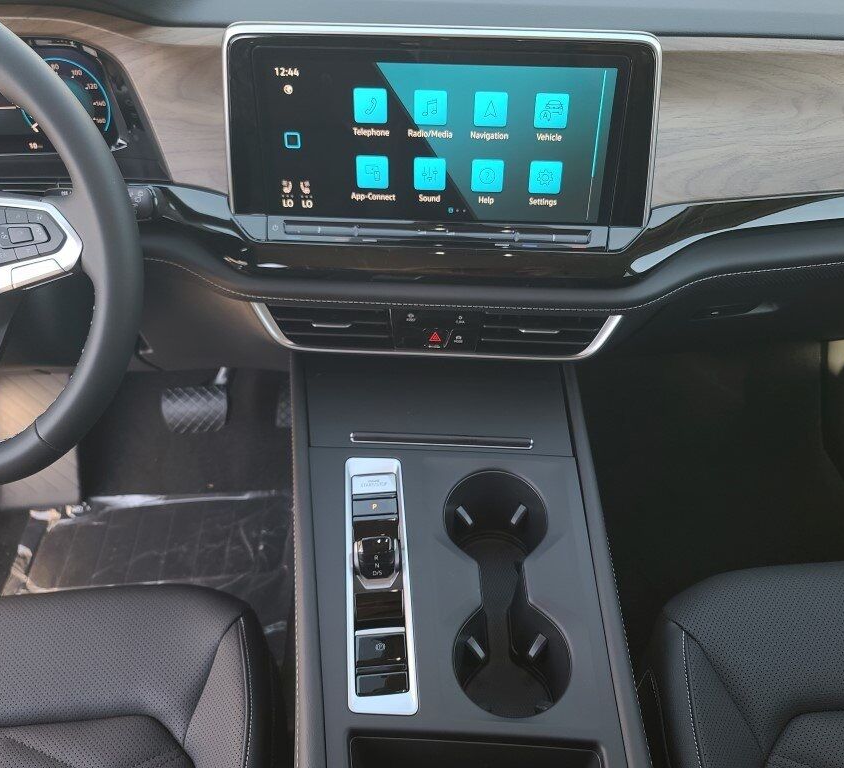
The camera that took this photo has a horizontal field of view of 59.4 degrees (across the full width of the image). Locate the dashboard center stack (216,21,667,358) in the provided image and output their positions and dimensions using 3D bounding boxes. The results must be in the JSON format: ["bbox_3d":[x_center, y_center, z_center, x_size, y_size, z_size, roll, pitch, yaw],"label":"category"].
[{"bbox_3d":[0.018,-0.156,0.642,0.330,0.275,0.115,1,37,2],"label":"dashboard center stack"}]

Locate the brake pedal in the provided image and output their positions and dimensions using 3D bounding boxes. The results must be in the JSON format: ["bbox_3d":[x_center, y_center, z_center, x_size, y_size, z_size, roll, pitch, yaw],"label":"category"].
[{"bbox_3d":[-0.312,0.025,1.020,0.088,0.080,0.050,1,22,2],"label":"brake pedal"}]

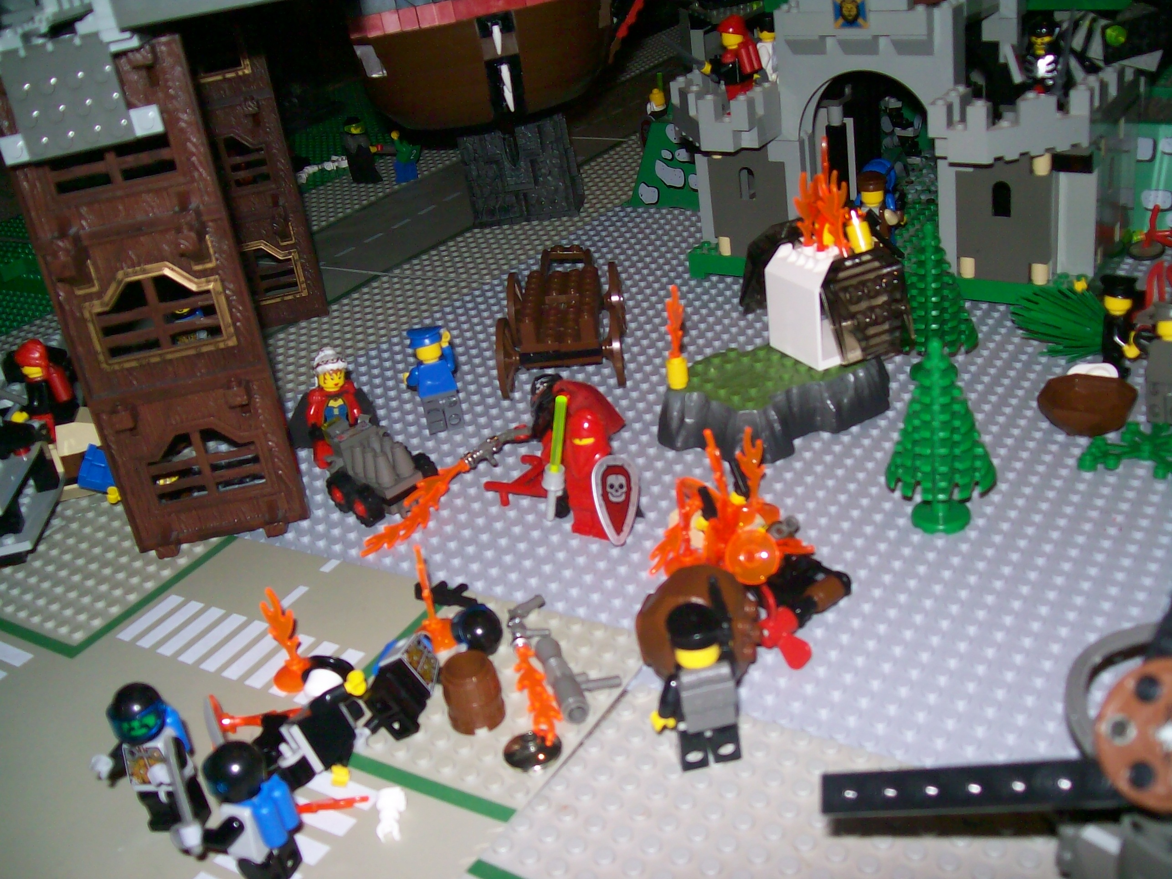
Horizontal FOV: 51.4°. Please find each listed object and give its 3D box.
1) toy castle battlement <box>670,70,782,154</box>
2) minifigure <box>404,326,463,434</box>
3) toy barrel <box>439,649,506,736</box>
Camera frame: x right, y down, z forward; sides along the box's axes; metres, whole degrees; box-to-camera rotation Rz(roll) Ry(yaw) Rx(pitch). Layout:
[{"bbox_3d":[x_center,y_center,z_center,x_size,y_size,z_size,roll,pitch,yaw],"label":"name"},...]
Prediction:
[{"bbox_3d":[0.071,-0.165,0.608,0.066,0.027,0.064,10,33,33],"label":"toy castle battlement"},{"bbox_3d":[-0.060,-0.024,0.487,0.022,0.042,0.014,-11,27,-3],"label":"minifigure"},{"bbox_3d":[-0.031,0.068,0.330,0.017,0.017,0.017,-8,27,4],"label":"toy barrel"}]

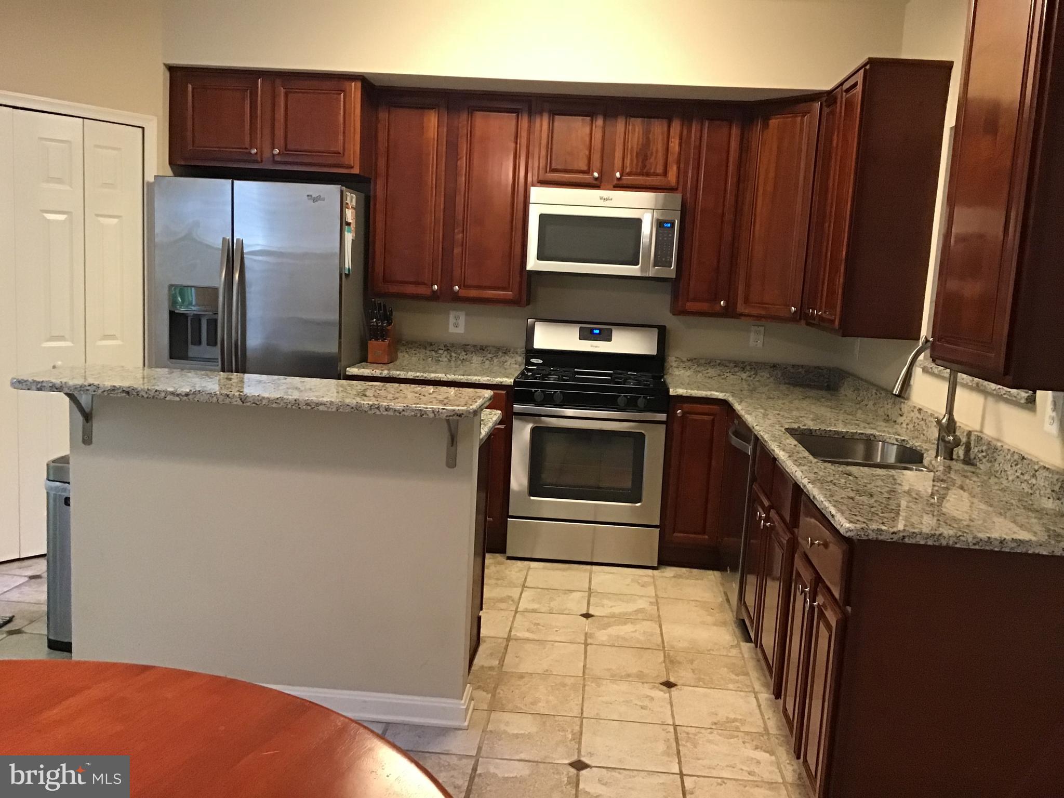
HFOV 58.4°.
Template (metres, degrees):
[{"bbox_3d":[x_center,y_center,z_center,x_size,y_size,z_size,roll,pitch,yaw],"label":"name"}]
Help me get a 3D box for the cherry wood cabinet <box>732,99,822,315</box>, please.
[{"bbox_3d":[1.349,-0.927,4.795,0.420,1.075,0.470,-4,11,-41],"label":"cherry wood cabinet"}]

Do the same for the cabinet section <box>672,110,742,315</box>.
[{"bbox_3d":[0.916,-0.971,4.955,0.311,1.062,0.317,4,8,4],"label":"cabinet section"}]

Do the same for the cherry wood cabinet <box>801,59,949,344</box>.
[{"bbox_3d":[1.458,-0.831,4.136,0.332,1.078,0.742,3,8,4],"label":"cherry wood cabinet"}]

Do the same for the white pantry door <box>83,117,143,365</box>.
[{"bbox_3d":[-2.031,-0.300,4.635,0.040,2.029,0.298,10,11,40],"label":"white pantry door"}]

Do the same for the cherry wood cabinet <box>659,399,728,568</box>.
[{"bbox_3d":[0.831,0.392,5.034,0.308,0.875,0.620,4,8,4],"label":"cherry wood cabinet"}]

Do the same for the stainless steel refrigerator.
[{"bbox_3d":[-1.371,-0.191,5.007,0.910,1.809,0.777,3,8,4],"label":"stainless steel refrigerator"}]

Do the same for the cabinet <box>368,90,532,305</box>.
[{"bbox_3d":[-0.409,-1.064,5.077,0.825,1.076,0.335,3,8,4],"label":"cabinet"}]

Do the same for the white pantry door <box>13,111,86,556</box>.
[{"bbox_3d":[-2.225,-0.277,4.409,0.040,2.029,0.298,10,11,40],"label":"white pantry door"}]

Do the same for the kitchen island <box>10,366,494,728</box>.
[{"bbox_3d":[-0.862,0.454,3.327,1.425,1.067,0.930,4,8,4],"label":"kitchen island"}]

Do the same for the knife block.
[{"bbox_3d":[-0.809,-0.315,5.189,0.108,0.221,0.223,3,8,4],"label":"knife block"}]

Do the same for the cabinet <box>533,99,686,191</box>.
[{"bbox_3d":[0.396,-1.315,4.975,0.761,0.470,0.335,3,8,4],"label":"cabinet"}]

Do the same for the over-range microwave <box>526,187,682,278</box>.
[{"bbox_3d":[0.376,-0.862,5.006,0.757,0.427,0.404,4,8,4],"label":"over-range microwave"}]

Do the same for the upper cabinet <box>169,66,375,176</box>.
[{"bbox_3d":[-1.292,-1.402,4.958,0.959,0.460,0.616,3,8,4],"label":"upper cabinet"}]

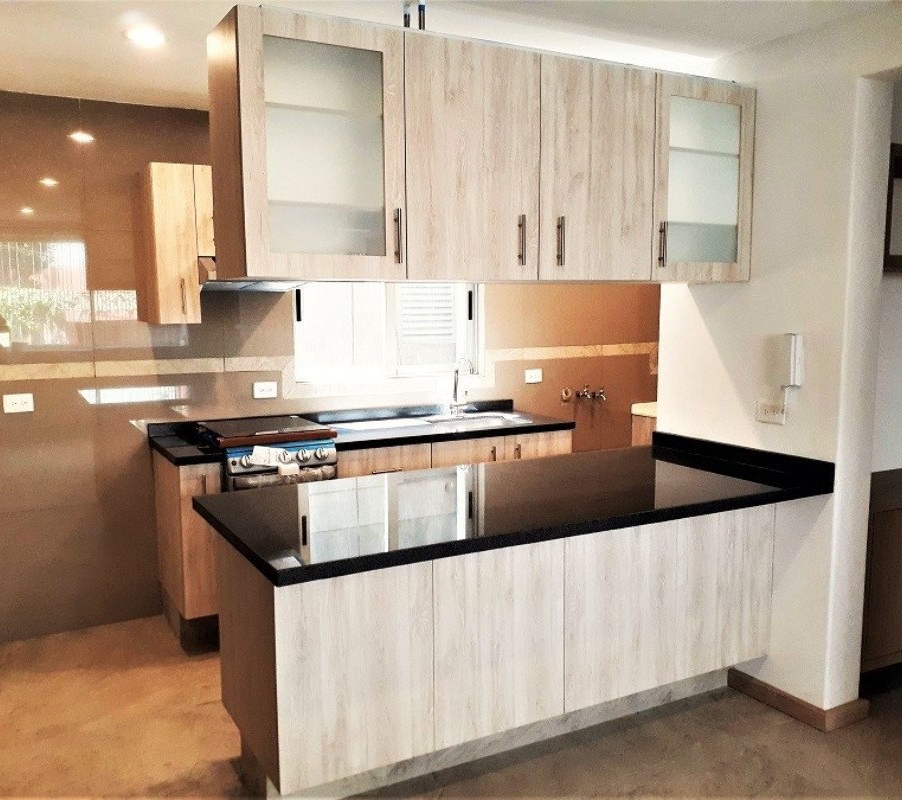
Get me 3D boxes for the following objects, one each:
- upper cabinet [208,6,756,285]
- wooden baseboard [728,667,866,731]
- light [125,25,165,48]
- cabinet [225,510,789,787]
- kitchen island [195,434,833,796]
[{"bbox_3d":[0.216,-0.739,2.748,1.908,0.697,0.317,-4,7,-29],"label":"upper cabinet"},{"bbox_3d":[1.334,1.127,3.215,0.240,0.069,0.450,-4,7,-29],"label":"wooden baseboard"},{"bbox_3d":[-1.070,-1.275,2.923,0.150,0.030,0.150,-4,7,-29],"label":"light"},{"bbox_3d":[0.219,0.659,2.943,1.900,0.671,0.628,-4,7,-29],"label":"cabinet"},{"bbox_3d":[0.247,0.715,2.829,1.968,0.963,0.897,-4,7,-29],"label":"kitchen island"}]

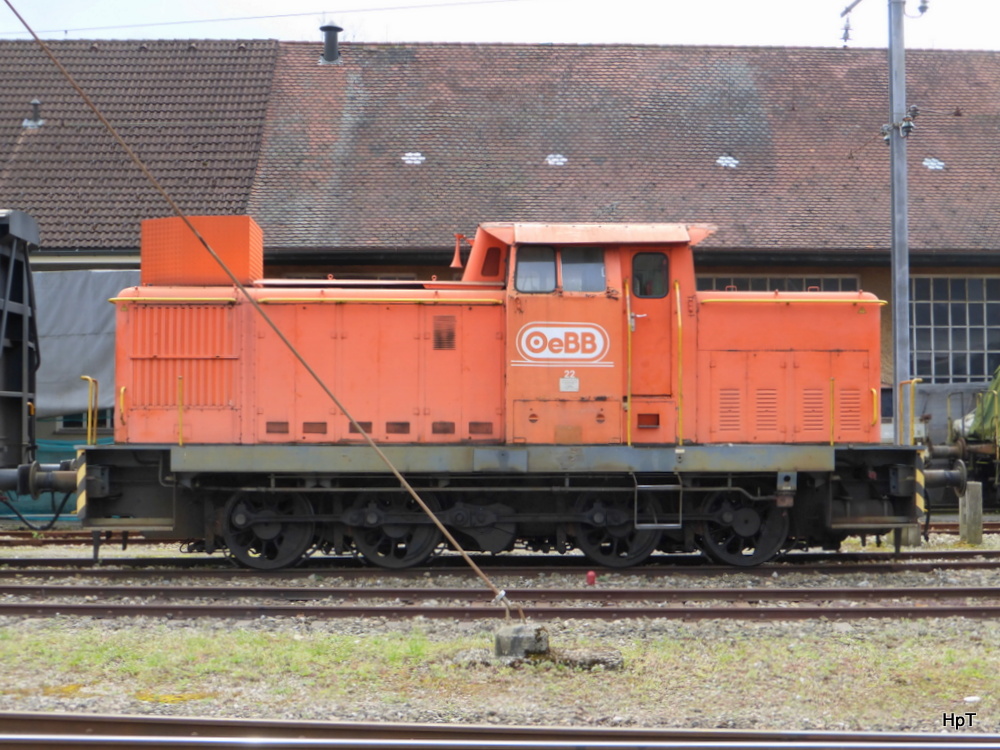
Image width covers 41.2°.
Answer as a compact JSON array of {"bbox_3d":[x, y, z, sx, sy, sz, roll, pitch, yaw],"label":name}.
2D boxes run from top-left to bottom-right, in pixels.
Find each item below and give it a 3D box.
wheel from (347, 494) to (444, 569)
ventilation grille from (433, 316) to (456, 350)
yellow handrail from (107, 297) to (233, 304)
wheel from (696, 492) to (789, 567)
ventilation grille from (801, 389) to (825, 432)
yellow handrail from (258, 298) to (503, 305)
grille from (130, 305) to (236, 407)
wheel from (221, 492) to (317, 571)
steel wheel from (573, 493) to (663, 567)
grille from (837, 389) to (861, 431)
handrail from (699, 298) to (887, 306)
[{"bbox_3d":[-1.203,1.728,15.518,1.090,1.090,0.160,0,-2,-3],"label":"wheel"},{"bbox_3d":[-0.646,-0.482,15.466,0.267,0.408,0.030,0,-2,-3],"label":"ventilation grille"},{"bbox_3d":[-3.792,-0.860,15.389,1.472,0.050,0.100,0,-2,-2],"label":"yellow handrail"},{"bbox_3d":[2.892,1.725,15.716,1.090,1.090,0.160,0,-2,-3],"label":"wheel"},{"bbox_3d":[3.683,0.415,15.635,0.273,0.512,0.030,0,-2,-2],"label":"ventilation grille"},{"bbox_3d":[-1.369,-0.853,15.359,2.816,0.055,0.140,0,-2,-3],"label":"yellow handrail"},{"bbox_3d":[-3.664,-0.217,15.408,1.232,1.190,0.060,0,-2,-2],"label":"grille"},{"bbox_3d":[-2.718,1.757,15.622,1.120,1.120,0.160,0,-2,-2],"label":"wheel"},{"bbox_3d":[1.394,1.726,15.644,1.090,1.090,0.160,0,-2,-3],"label":"steel wheel"},{"bbox_3d":[4.121,0.415,15.649,0.273,0.512,0.030,0,-2,-2],"label":"grille"},{"bbox_3d":[3.434,-0.854,15.591,2.210,0.055,0.140,0,-2,-3],"label":"handrail"}]

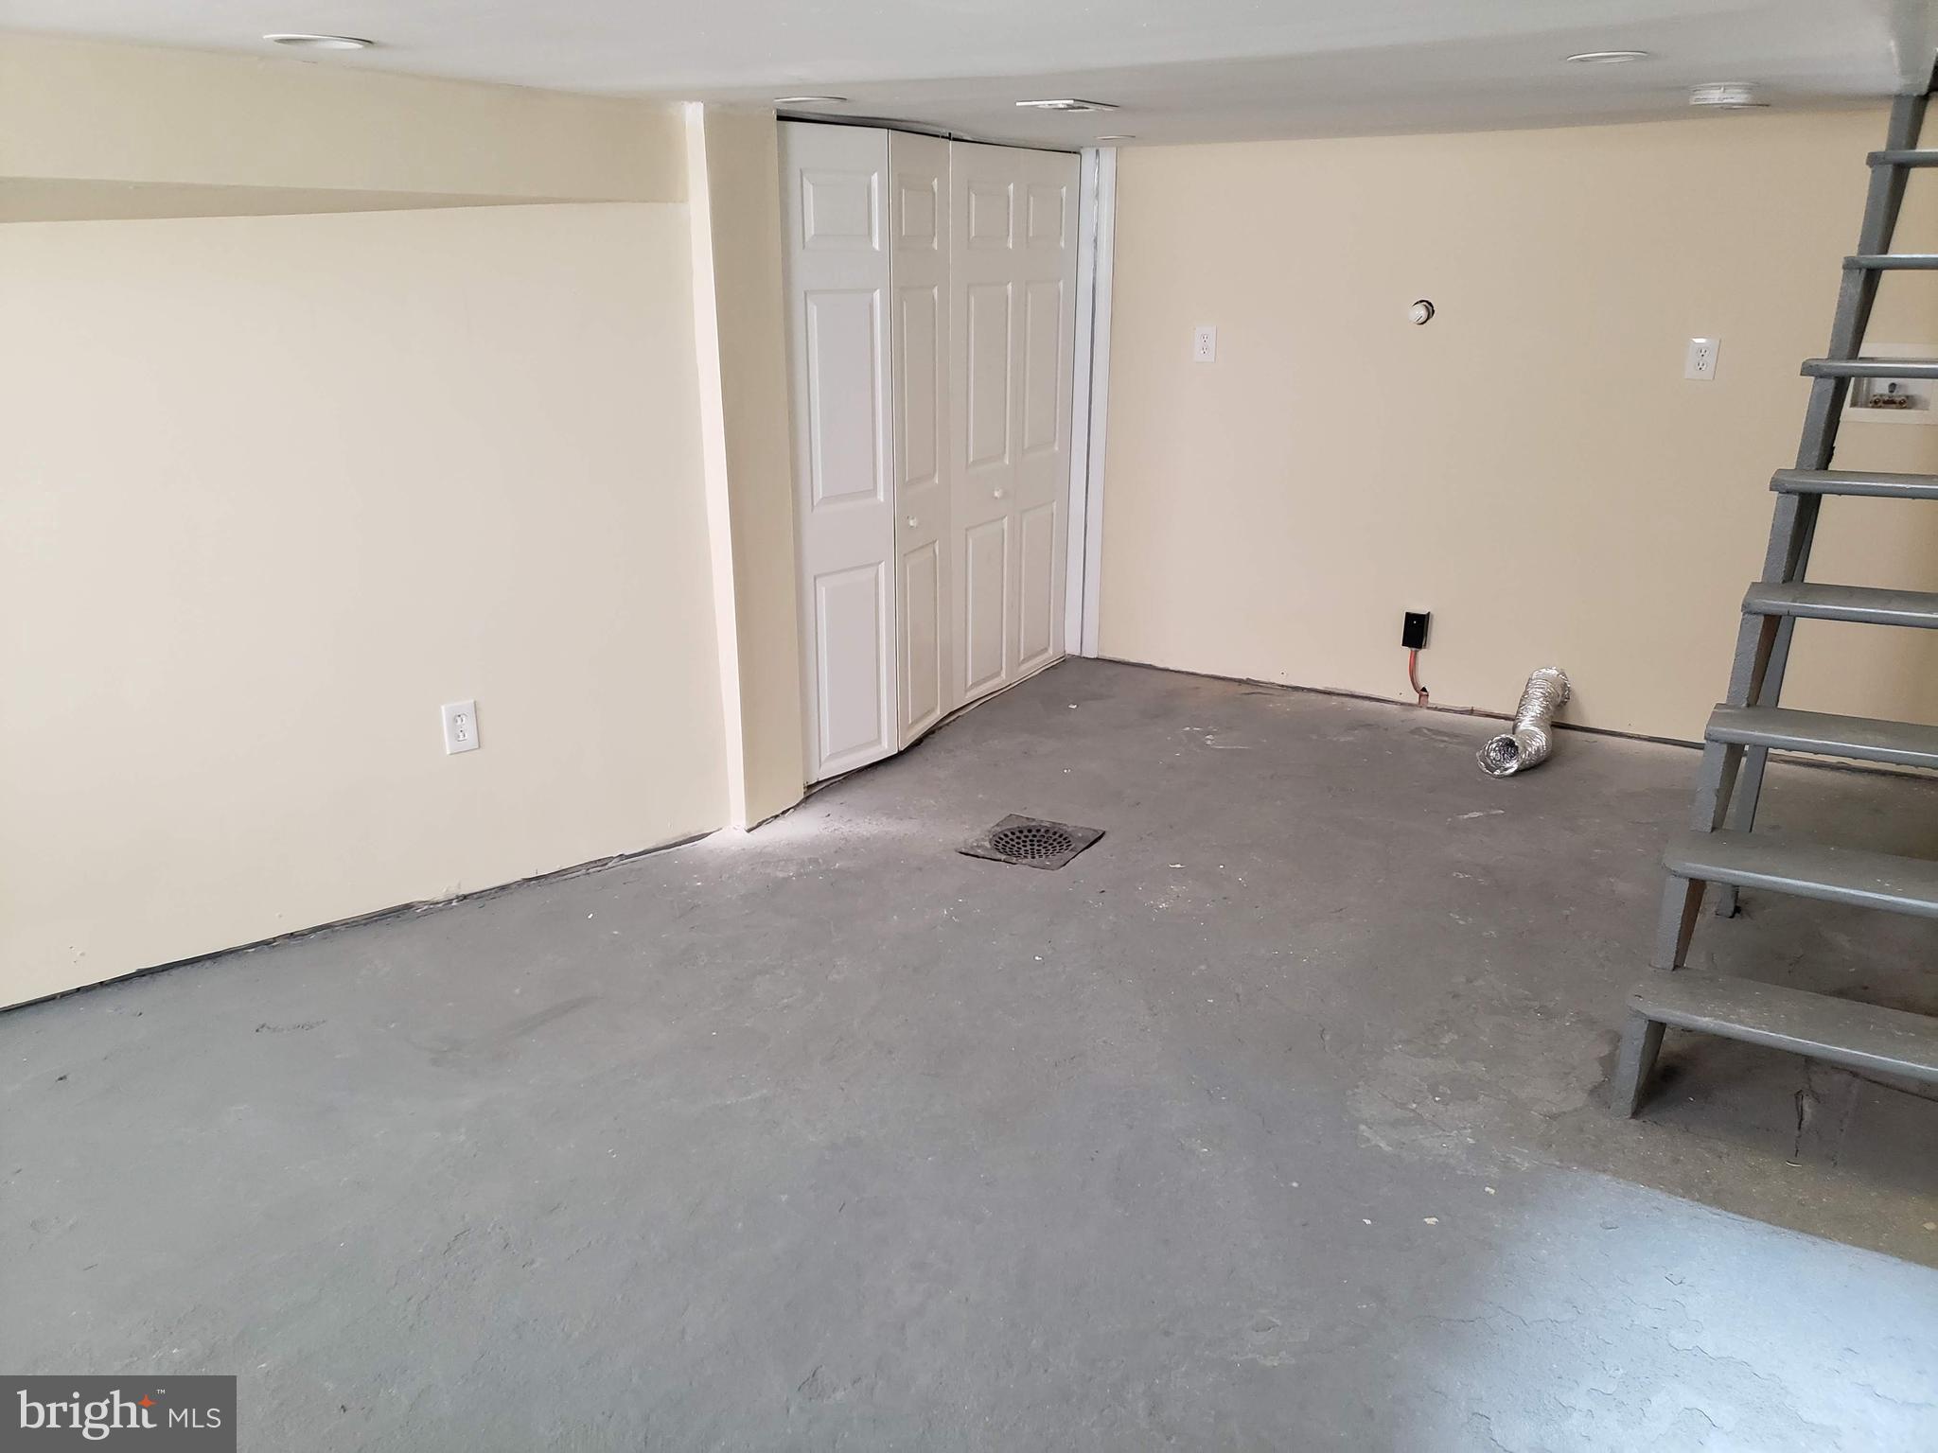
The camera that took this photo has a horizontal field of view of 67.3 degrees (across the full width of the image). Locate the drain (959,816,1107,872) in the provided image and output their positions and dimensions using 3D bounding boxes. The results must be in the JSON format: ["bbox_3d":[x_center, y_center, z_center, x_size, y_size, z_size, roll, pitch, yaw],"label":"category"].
[{"bbox_3d":[0.177,0.325,4.037,0.294,0.020,0.308,9,20,25],"label":"drain"}]

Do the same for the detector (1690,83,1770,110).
[{"bbox_3d":[1.822,-1.516,3.500,0.160,0.045,0.160,10,21,28],"label":"detector"}]

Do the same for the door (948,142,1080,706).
[{"bbox_3d":[0.152,-1.046,5.131,0.035,1.855,0.824,12,22,31],"label":"door"}]

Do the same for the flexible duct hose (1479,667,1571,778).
[{"bbox_3d":[1.825,-0.021,4.731,0.187,0.205,0.620,10,21,28],"label":"flexible duct hose"}]

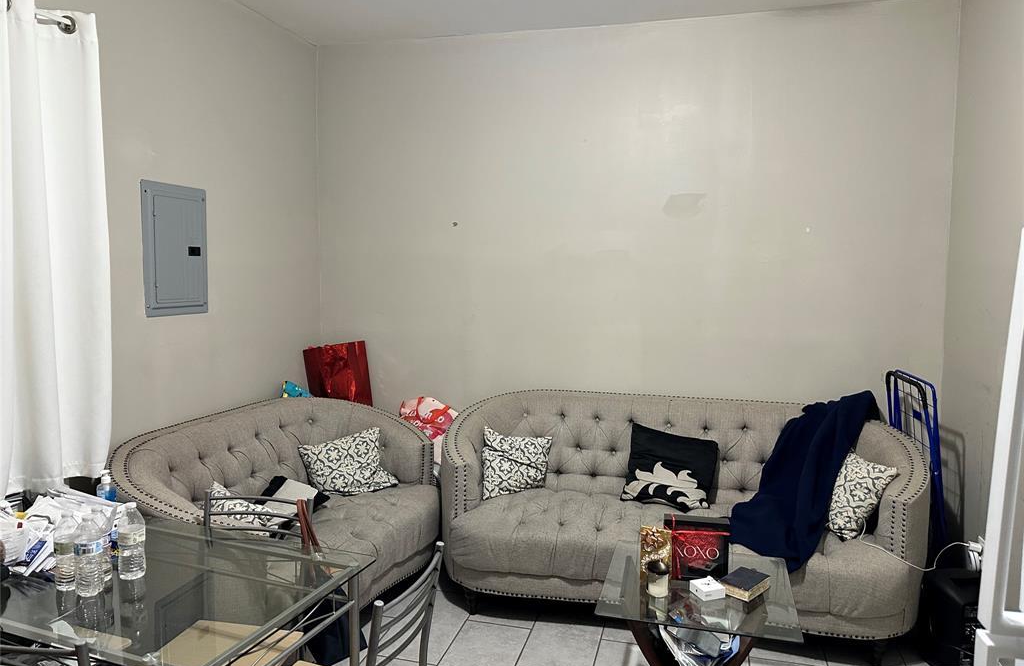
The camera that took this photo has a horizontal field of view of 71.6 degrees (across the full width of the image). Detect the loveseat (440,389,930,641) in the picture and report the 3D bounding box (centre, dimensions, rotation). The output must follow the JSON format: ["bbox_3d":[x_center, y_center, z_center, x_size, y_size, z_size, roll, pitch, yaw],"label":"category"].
[{"bbox_3d":[0.737,0.840,3.434,2.230,0.890,0.940,2,6,15],"label":"loveseat"}]

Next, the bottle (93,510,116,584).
[{"bbox_3d":[-1.137,0.574,1.949,0.064,0.204,0.064,2,6,15],"label":"bottle"}]

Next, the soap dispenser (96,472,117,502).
[{"bbox_3d":[-1.331,0.548,2.332,0.058,0.190,0.042,2,6,18],"label":"soap dispenser"}]

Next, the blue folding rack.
[{"bbox_3d":[1.926,0.750,3.386,0.190,1.070,0.470,-6,4,16],"label":"blue folding rack"}]

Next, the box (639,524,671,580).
[{"bbox_3d":[0.503,0.767,2.441,0.096,0.205,0.050,3,7,28],"label":"box"}]

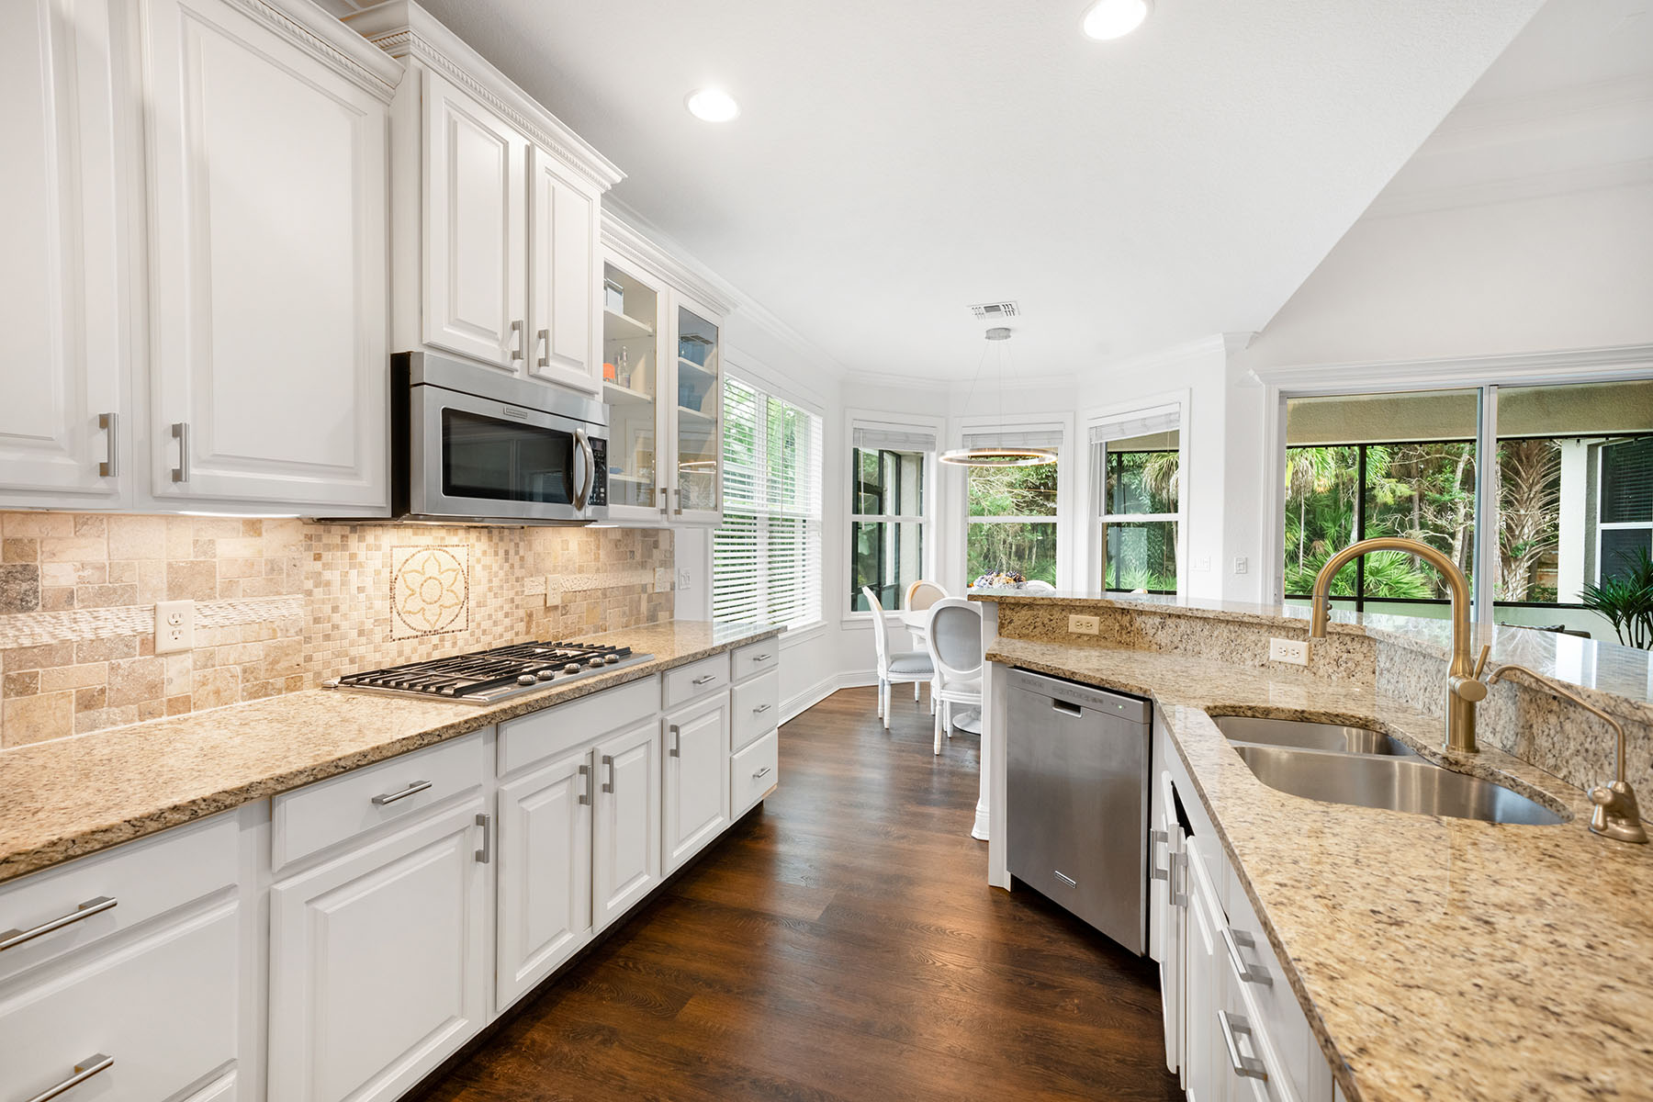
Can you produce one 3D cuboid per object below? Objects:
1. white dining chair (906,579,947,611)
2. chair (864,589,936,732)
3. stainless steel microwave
[{"bbox_3d":[0.942,0.755,5.966,0.500,0.980,0.600,0,1,-7],"label":"white dining chair"},{"bbox_3d":[0.565,0.777,5.097,0.600,1.000,0.500,0,1,-5],"label":"chair"},{"bbox_3d":[-1.104,-0.315,2.210,0.430,0.420,0.760,1,1,20],"label":"stainless steel microwave"}]

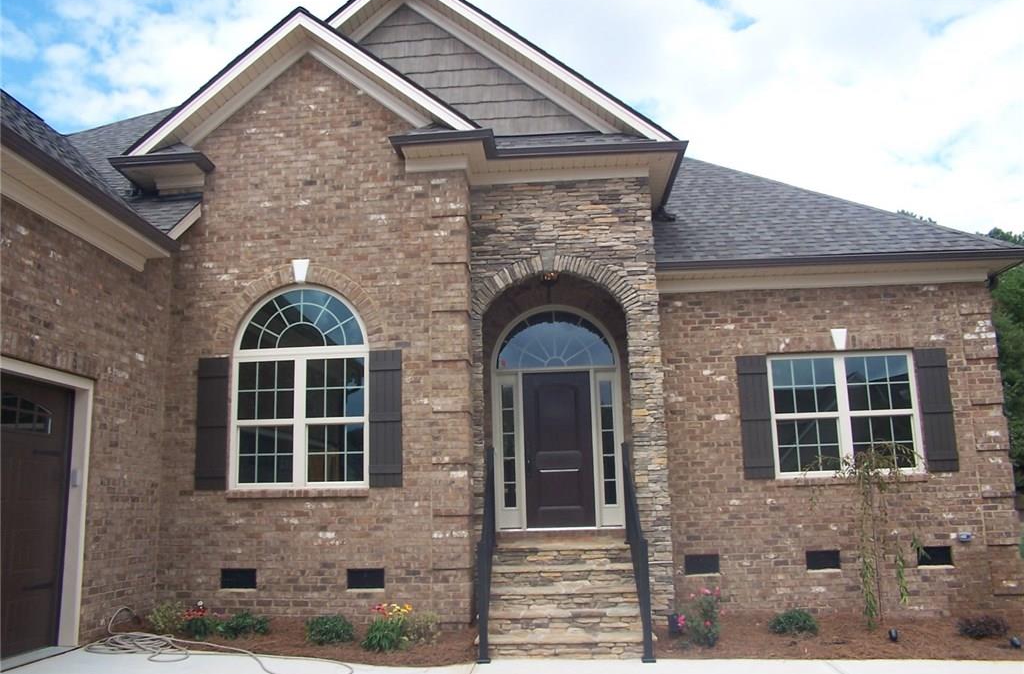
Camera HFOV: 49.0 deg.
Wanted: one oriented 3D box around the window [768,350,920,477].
[{"bbox_3d":[4.150,0.950,13.935,1.820,1.530,0.120,-2,-11,5],"label":"window"}]

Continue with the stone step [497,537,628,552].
[{"bbox_3d":[0.548,2.250,12.188,1.580,0.150,0.360,-2,-9,2],"label":"stone step"}]

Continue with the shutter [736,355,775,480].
[{"bbox_3d":[3.053,0.997,14.010,0.380,1.530,0.050,-2,-11,5],"label":"shutter"}]

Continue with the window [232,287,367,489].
[{"bbox_3d":[-2.395,0.527,12.697,1.570,2.320,0.130,-2,-11,5],"label":"window"}]

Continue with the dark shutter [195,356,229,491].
[{"bbox_3d":[-3.390,0.990,12.722,0.360,1.500,0.050,-2,-9,2],"label":"dark shutter"}]

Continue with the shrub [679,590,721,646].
[{"bbox_3d":[1.935,2.855,11.445,0.414,0.596,0.420,-2,-11,5],"label":"shrub"}]

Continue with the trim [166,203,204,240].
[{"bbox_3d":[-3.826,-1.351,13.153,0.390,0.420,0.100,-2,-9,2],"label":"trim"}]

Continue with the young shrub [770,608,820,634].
[{"bbox_3d":[3.058,3.079,12.173,0.499,0.291,0.460,-2,-11,5],"label":"young shrub"}]

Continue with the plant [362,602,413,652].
[{"bbox_3d":[-1.257,2.898,11.255,0.481,0.486,0.460,-2,-11,5],"label":"plant"}]

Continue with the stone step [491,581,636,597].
[{"bbox_3d":[0.528,2.537,11.400,1.580,0.150,0.340,-2,-11,5],"label":"stone step"}]

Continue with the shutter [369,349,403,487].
[{"bbox_3d":[-1.408,0.915,12.537,0.375,1.530,0.050,-2,-9,2],"label":"shutter"}]

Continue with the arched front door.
[{"bbox_3d":[0.608,1.045,15.021,1.710,3.030,0.170,-2,-11,5],"label":"arched front door"}]

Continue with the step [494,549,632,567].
[{"bbox_3d":[0.551,2.359,12.009,1.600,0.190,0.320,-2,-9,2],"label":"step"}]

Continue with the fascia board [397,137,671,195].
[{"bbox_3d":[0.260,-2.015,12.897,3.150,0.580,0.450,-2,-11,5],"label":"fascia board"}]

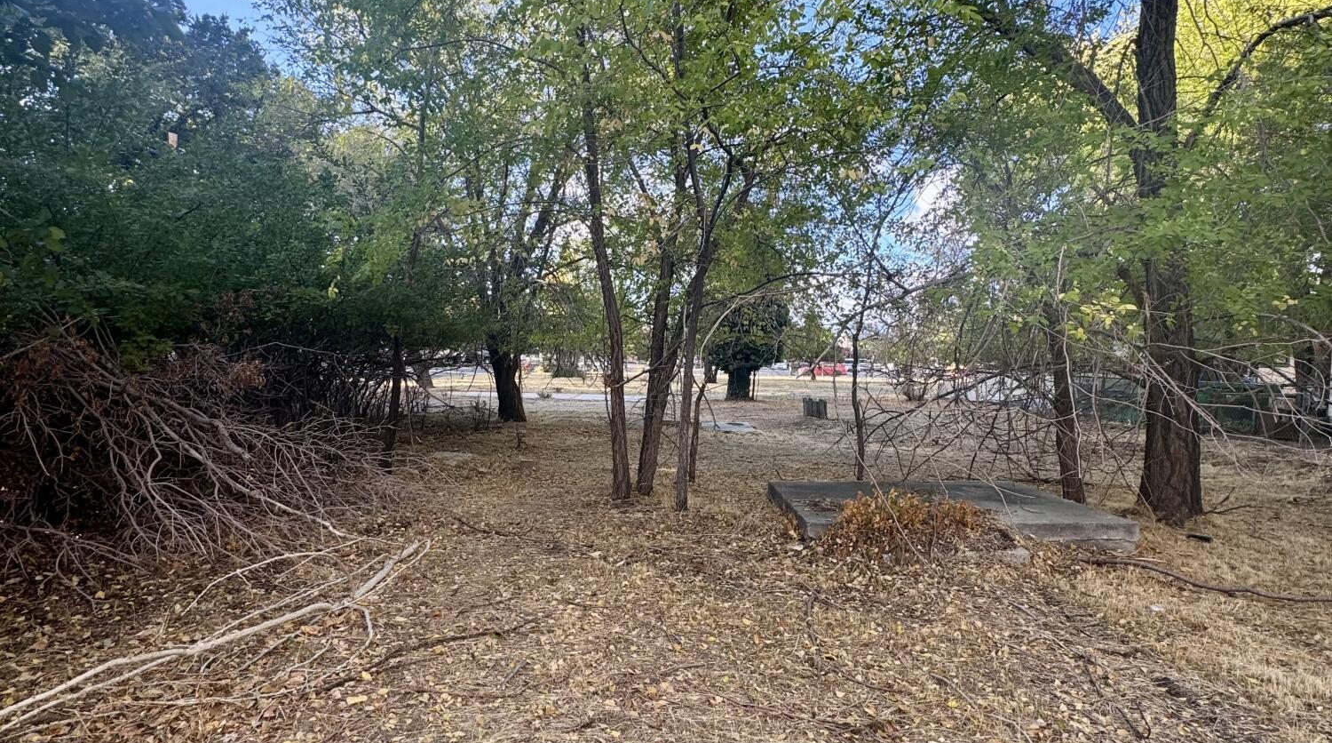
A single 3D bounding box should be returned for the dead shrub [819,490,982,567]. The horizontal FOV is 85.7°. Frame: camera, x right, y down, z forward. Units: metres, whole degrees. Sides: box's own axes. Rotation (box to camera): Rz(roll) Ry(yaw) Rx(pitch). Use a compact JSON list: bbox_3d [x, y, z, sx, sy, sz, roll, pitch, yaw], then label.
[{"bbox_3d":[1.860,1.180,5.720,1.250,0.480,0.850,0,1,0],"label":"dead shrub"}]

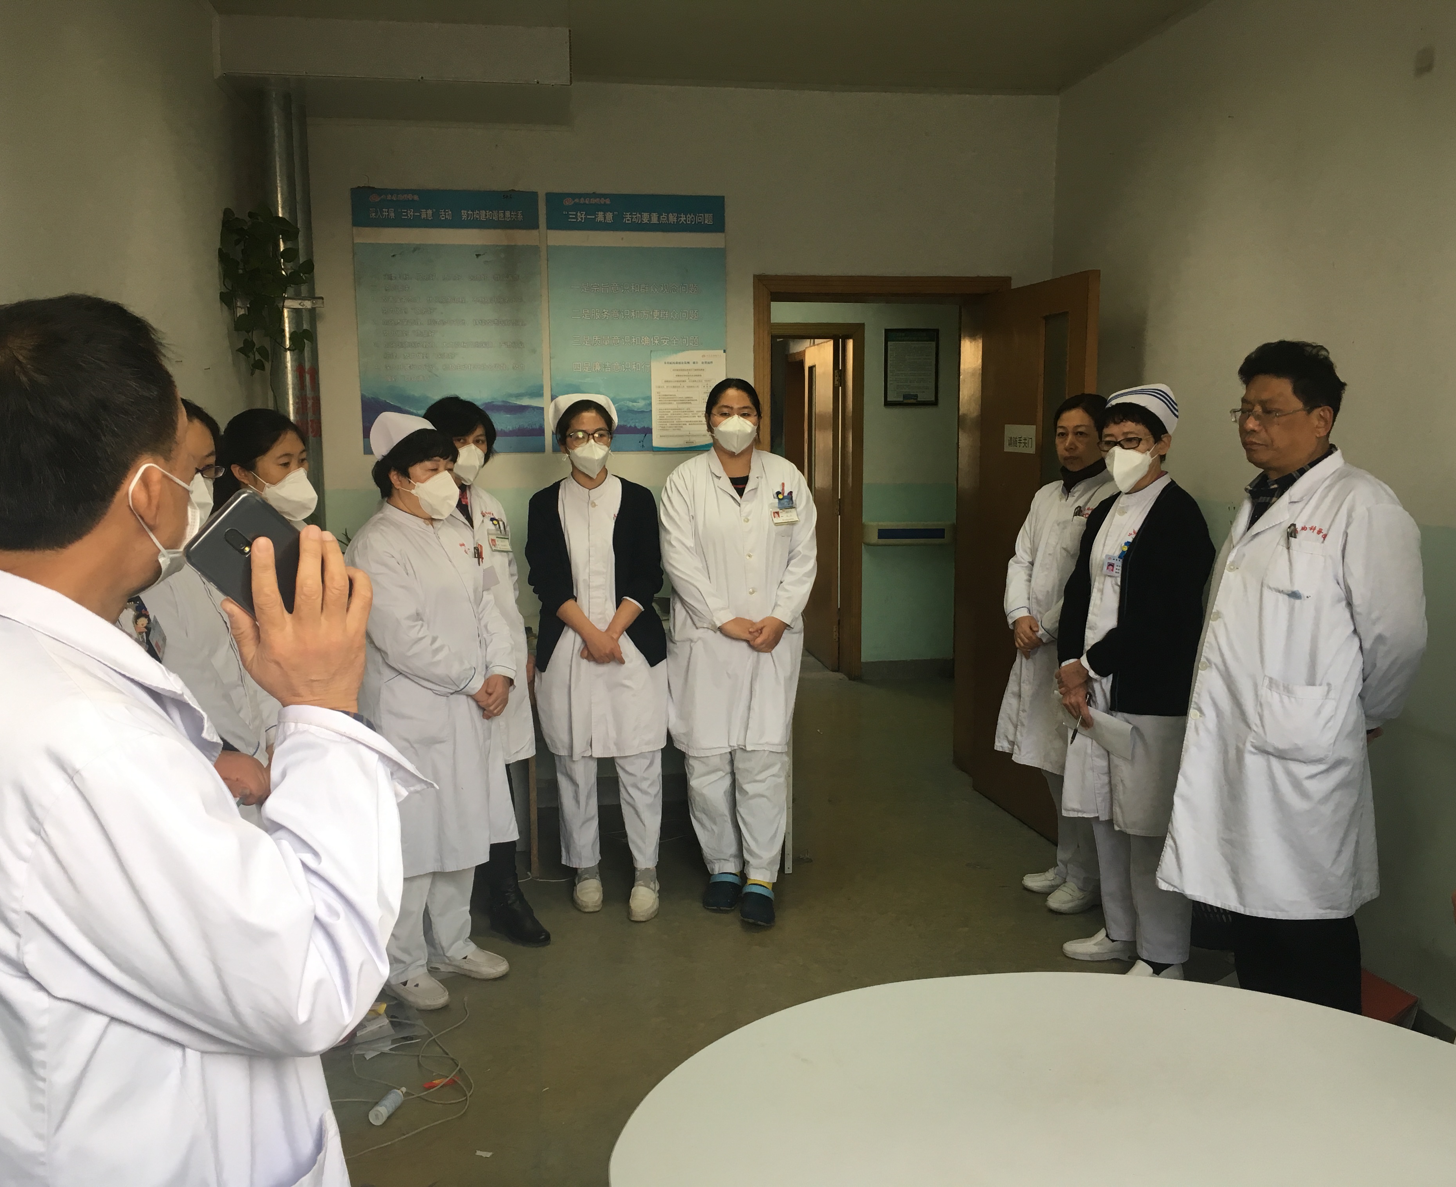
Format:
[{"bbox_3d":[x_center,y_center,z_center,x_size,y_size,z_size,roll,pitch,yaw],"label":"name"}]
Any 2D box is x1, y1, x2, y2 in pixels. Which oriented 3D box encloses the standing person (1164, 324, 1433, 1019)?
[{"bbox_3d":[1.183,0.323,2.822,0.410,1.695,0.510,-3,7,-16],"label":"standing person"}]

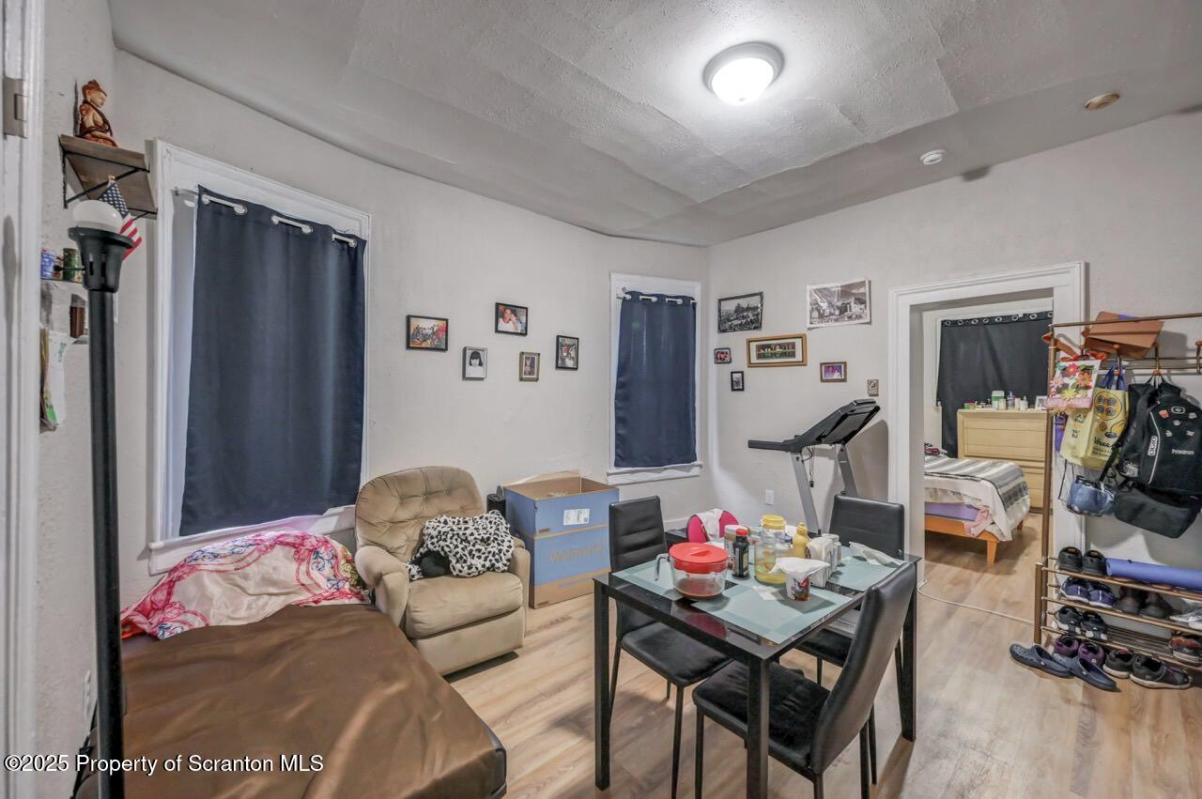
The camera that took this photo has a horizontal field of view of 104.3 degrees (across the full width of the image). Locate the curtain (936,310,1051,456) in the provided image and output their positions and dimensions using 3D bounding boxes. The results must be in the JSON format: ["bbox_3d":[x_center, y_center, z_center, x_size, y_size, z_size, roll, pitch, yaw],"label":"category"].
[{"bbox_3d":[5.360,-0.075,6.310,1.260,2.120,0.100,0,0,41],"label":"curtain"}]

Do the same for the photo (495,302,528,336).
[{"bbox_3d":[-0.681,-0.606,3.555,0.280,0.222,0.022,0,0,-42],"label":"photo"}]

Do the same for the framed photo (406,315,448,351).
[{"bbox_3d":[-1.149,-0.436,3.109,0.268,0.220,0.022,0,0,-42],"label":"framed photo"}]

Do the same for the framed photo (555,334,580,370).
[{"bbox_3d":[-0.275,-0.384,3.901,0.219,0.273,0.022,0,0,-42],"label":"framed photo"}]

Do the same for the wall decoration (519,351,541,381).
[{"bbox_3d":[-0.561,-0.253,3.663,0.178,0.222,0.022,0,0,-42],"label":"wall decoration"}]

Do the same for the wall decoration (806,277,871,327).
[{"bbox_3d":[1.865,-0.752,3.676,0.020,0.335,0.455,0,0,-42],"label":"wall decoration"}]

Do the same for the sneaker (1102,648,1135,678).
[{"bbox_3d":[2.686,1.335,2.412,0.275,0.110,0.102,0,0,-39],"label":"sneaker"}]

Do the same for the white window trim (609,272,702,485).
[{"bbox_3d":[0.530,-0.189,4.315,0.970,1.870,0.100,0,0,-23],"label":"white window trim"}]

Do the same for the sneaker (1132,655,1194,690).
[{"bbox_3d":[2.768,1.340,2.315,0.262,0.120,0.100,0,0,3],"label":"sneaker"}]

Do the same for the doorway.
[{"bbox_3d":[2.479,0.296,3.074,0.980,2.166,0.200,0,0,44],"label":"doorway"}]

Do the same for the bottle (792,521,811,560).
[{"bbox_3d":[0.771,0.564,1.800,0.064,0.182,0.055,0,0,26],"label":"bottle"}]

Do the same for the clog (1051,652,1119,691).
[{"bbox_3d":[2.400,1.330,2.328,0.100,0.100,0.265,0,0,-17],"label":"clog"}]

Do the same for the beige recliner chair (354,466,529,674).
[{"bbox_3d":[-0.925,0.910,2.711,0.800,0.960,0.870,0,0,-33],"label":"beige recliner chair"}]

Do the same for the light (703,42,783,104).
[{"bbox_3d":[0.645,-1.425,2.120,0.355,0.130,0.355,0,0,0],"label":"light"}]

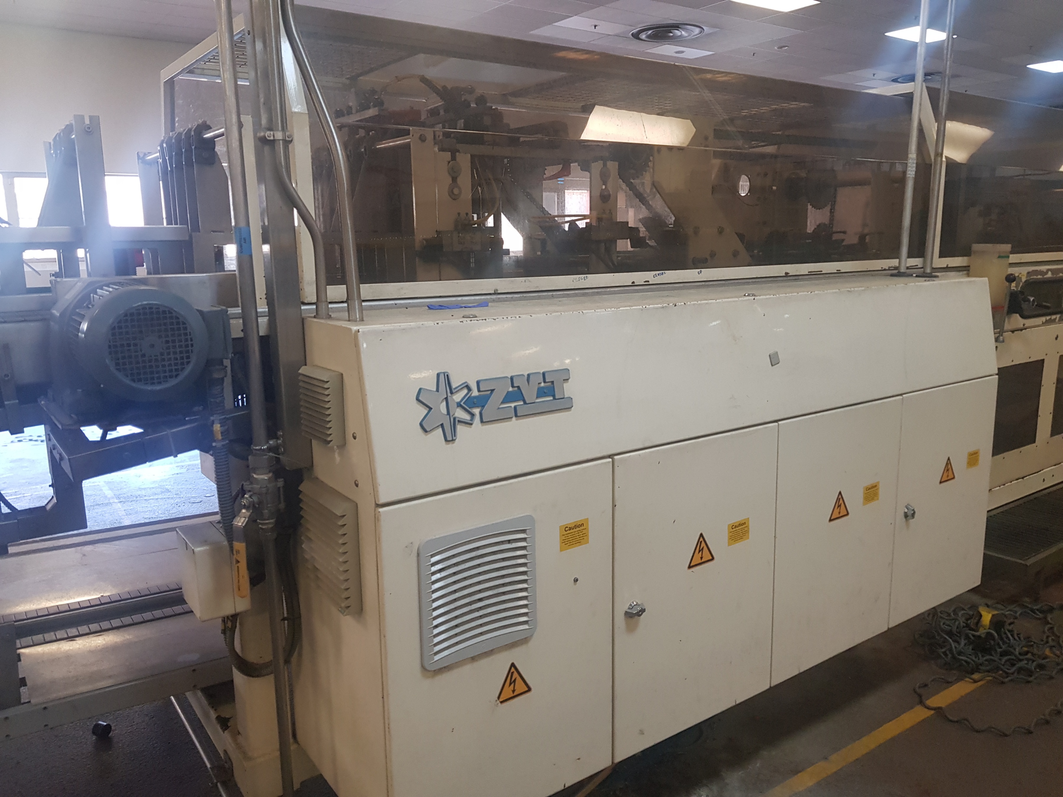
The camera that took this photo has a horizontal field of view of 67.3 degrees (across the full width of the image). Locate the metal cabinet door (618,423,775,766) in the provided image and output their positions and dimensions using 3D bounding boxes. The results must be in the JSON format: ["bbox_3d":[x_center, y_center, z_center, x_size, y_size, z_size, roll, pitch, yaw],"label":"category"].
[{"bbox_3d":[0.419,0.471,2.036,0.577,0.765,0.030,-8,12,-34],"label":"metal cabinet door"}]

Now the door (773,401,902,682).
[{"bbox_3d":[0.896,0.403,2.360,0.585,0.765,0.030,-8,12,-34],"label":"door"}]

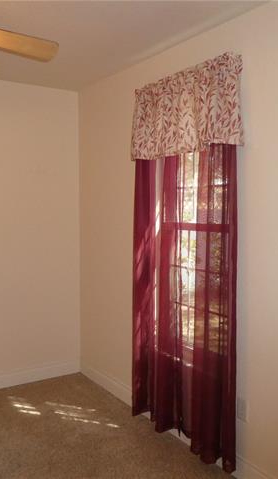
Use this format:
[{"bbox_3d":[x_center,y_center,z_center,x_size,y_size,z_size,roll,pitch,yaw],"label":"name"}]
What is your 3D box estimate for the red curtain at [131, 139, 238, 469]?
[{"bbox_3d":[0.221,0.226,2.678,0.100,2.030,0.930,-3,5,-33],"label":"red curtain"}]

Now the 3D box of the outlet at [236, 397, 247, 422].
[{"bbox_3d":[0.548,0.899,2.330,0.012,0.116,0.073,-3,5,-33],"label":"outlet"}]

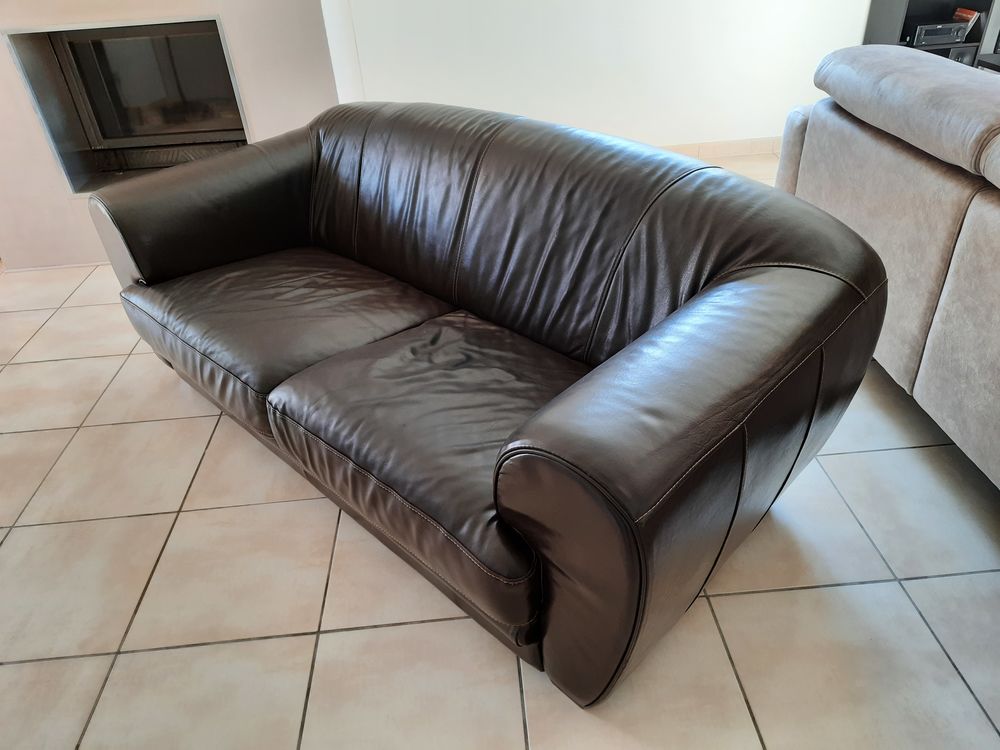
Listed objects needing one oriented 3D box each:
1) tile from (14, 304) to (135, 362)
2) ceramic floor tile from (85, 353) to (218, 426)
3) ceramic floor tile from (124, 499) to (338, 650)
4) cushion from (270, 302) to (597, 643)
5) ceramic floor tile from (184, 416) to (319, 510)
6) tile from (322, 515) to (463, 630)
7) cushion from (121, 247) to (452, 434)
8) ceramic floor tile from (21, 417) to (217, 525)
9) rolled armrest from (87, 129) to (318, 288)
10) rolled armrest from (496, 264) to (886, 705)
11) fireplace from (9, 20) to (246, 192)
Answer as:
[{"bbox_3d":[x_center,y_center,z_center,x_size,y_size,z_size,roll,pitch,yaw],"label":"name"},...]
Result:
[{"bbox_3d":[-1.613,-0.174,2.744,0.439,0.010,0.420,-5,35,-1],"label":"tile"},{"bbox_3d":[-1.143,0.033,2.409,0.439,0.010,0.420,-5,35,-1],"label":"ceramic floor tile"},{"bbox_3d":[-0.643,0.482,1.728,0.439,0.010,0.420,-5,35,-1],"label":"ceramic floor tile"},{"bbox_3d":[-0.047,0.127,1.715,0.907,0.209,0.682,27,46,36],"label":"cushion"},{"bbox_3d":[-0.672,0.239,2.074,0.439,0.010,0.420,-5,35,-1],"label":"ceramic floor tile"},{"bbox_3d":[-0.202,0.445,1.740,0.439,0.010,0.420,-5,35,-1],"label":"tile"},{"bbox_3d":[-0.697,-0.207,2.248,0.902,0.209,0.682,27,46,36],"label":"cushion"},{"bbox_3d":[-1.113,0.276,2.063,0.439,0.010,0.420,-5,35,-1],"label":"ceramic floor tile"},{"bbox_3d":[-0.946,-0.516,2.602,0.331,0.641,0.904,27,46,36],"label":"rolled armrest"},{"bbox_3d":[0.422,0.188,1.480,0.331,0.641,0.904,27,46,36],"label":"rolled armrest"},{"bbox_3d":[-1.498,-1.204,3.035,0.797,0.635,0.400,-5,35,-1],"label":"fireplace"}]

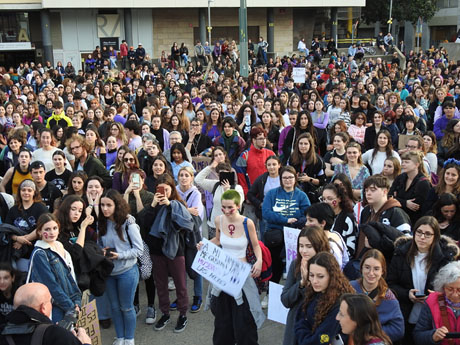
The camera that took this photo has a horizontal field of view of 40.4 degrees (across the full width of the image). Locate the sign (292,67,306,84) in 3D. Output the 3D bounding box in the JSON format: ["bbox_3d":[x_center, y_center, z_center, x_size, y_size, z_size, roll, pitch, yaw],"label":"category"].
[{"bbox_3d":[2.025,-2.821,18.200,0.350,0.455,0.020,-1,13,0],"label":"sign"}]

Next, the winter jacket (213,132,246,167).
[{"bbox_3d":[-0.007,-0.293,9.150,0.500,0.640,0.320,0,14,4],"label":"winter jacket"}]

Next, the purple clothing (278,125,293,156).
[{"bbox_3d":[1.021,-0.502,10.450,0.460,0.640,0.300,0,14,5],"label":"purple clothing"}]

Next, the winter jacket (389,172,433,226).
[{"bbox_3d":[2.104,0.316,7.300,0.470,0.630,0.340,8,16,32],"label":"winter jacket"}]

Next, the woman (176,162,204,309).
[{"bbox_3d":[-0.444,0.731,6.754,0.430,1.630,0.330,4,15,19],"label":"woman"}]

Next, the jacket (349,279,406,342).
[{"bbox_3d":[0.961,0.988,4.123,0.430,0.570,0.280,7,16,27],"label":"jacket"}]

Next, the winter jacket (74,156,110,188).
[{"bbox_3d":[-1.692,0.087,7.800,0.470,0.650,0.370,11,18,41],"label":"winter jacket"}]

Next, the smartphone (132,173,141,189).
[{"bbox_3d":[-0.951,0.081,6.350,0.077,0.155,0.012,1,14,8],"label":"smartphone"}]

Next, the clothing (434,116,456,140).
[{"bbox_3d":[3.283,-0.651,9.450,0.460,0.520,0.300,5,15,21],"label":"clothing"}]

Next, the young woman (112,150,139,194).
[{"bbox_3d":[-1.190,0.524,7.583,0.460,1.640,0.310,-2,15,-6],"label":"young woman"}]

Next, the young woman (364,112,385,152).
[{"bbox_3d":[2.632,-0.273,11.293,0.470,1.650,0.300,1,14,8],"label":"young woman"}]

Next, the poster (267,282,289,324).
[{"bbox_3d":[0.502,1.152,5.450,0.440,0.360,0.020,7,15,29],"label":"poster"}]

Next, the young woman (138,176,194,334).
[{"bbox_3d":[-0.609,0.813,6.326,0.500,1.650,0.440,4,15,17],"label":"young woman"}]

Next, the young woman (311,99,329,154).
[{"bbox_3d":[1.874,-0.707,13.193,0.430,1.650,0.300,0,14,2],"label":"young woman"}]

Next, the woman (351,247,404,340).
[{"bbox_3d":[0.963,1.303,4.258,0.430,1.660,0.310,7,16,27],"label":"woman"}]

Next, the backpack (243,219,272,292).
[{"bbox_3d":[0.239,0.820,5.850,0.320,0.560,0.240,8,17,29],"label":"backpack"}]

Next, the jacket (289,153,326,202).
[{"bbox_3d":[0.943,0.061,7.600,0.480,0.620,0.320,2,15,12],"label":"jacket"}]

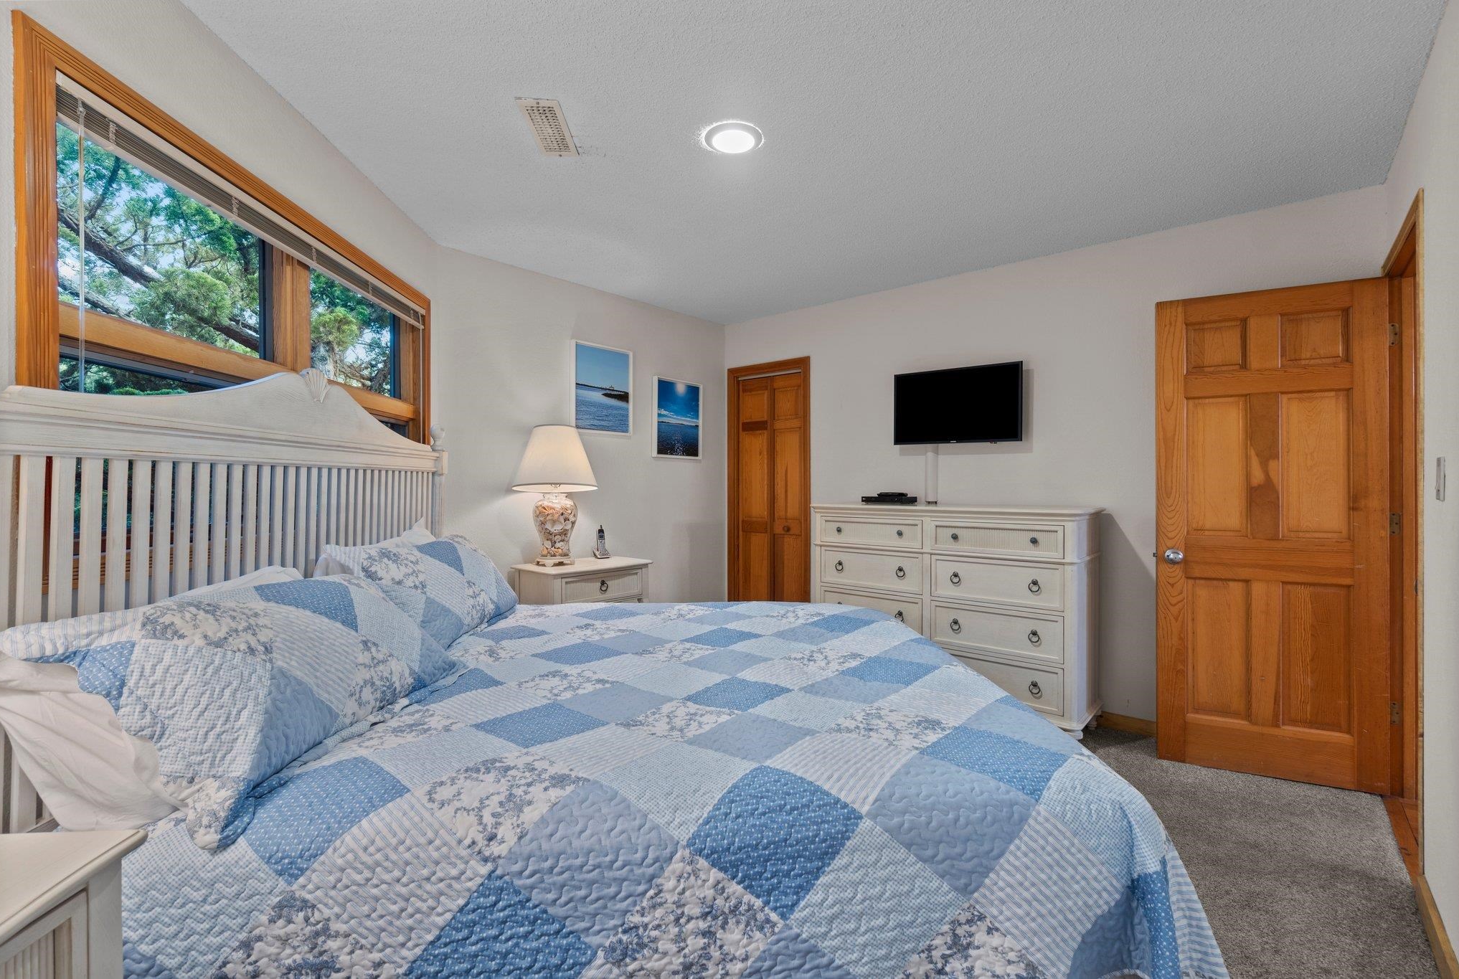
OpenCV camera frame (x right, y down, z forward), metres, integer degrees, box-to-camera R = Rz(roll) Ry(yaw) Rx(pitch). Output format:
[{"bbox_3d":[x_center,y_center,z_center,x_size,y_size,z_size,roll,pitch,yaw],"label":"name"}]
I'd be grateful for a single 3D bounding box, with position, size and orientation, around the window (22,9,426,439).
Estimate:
[{"bbox_3d":[-1.415,-0.359,2.080,0.090,1.110,1.850,0,0,-4],"label":"window"}]

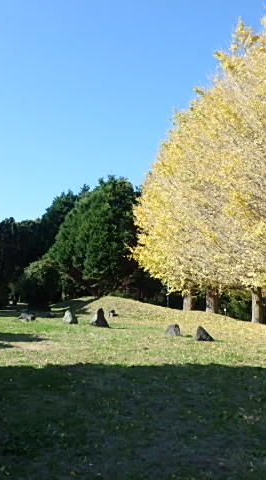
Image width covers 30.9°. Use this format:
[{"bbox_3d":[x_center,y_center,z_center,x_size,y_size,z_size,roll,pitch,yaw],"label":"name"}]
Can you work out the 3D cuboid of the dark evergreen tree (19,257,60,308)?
[{"bbox_3d":[-5.327,2.471,27.389,2.279,3.064,2.300,0,-5,0],"label":"dark evergreen tree"}]

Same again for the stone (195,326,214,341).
[{"bbox_3d":[2.007,2.606,13.420,0.496,0.405,0.397,-1,-6,8],"label":"stone"}]

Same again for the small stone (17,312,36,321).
[{"bbox_3d":[-4.808,3.471,21.721,0.882,0.359,0.617,1,-6,-12],"label":"small stone"}]

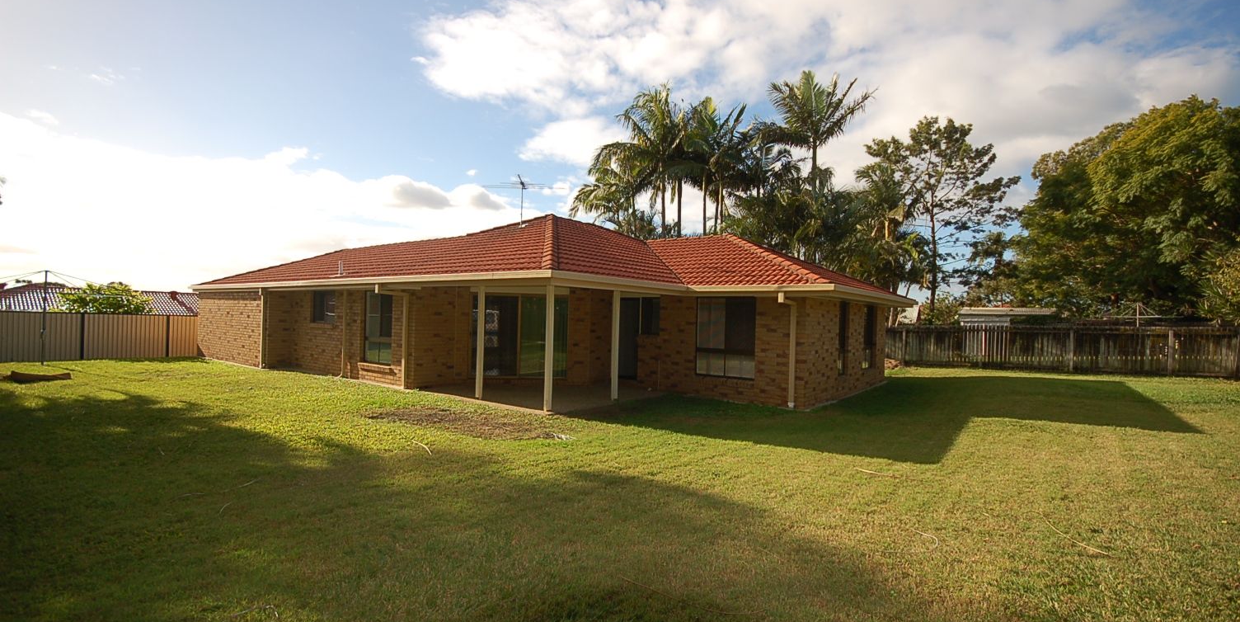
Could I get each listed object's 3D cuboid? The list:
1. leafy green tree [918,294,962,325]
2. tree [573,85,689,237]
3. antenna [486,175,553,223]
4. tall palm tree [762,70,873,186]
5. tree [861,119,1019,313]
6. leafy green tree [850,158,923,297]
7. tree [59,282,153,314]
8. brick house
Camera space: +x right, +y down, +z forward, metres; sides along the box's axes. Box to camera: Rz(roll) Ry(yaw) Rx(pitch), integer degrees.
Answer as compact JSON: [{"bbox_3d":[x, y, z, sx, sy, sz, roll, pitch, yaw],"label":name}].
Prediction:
[{"bbox_3d":[15.177,0.778,24.483,2.172,3.213,2.172,1,-1,32],"label":"leafy green tree"},{"bbox_3d":[0.368,-4.354,24.432,5.517,12.725,5.517,1,-1,1],"label":"tree"},{"bbox_3d":[-2.683,-2.968,14.068,2.057,1.184,1.529,1,-1,-3],"label":"antenna"},{"bbox_3d":[8.830,-4.365,23.430,5.223,13.152,5.223,1,-1,20],"label":"tall palm tree"},{"bbox_3d":[17.175,-4.021,27.931,8.249,12.983,8.249,1,-1,31],"label":"tree"},{"bbox_3d":[11.584,-2.159,22.453,3.325,8.861,3.325,1,-1,27],"label":"leafy green tree"},{"bbox_3d":[-20.960,0.201,20.985,3.822,2.768,3.822,2,-1,-45],"label":"tree"},{"bbox_3d":[-3.080,-0.540,17.560,21.081,4.839,12.848,1,-1,38],"label":"brick house"}]

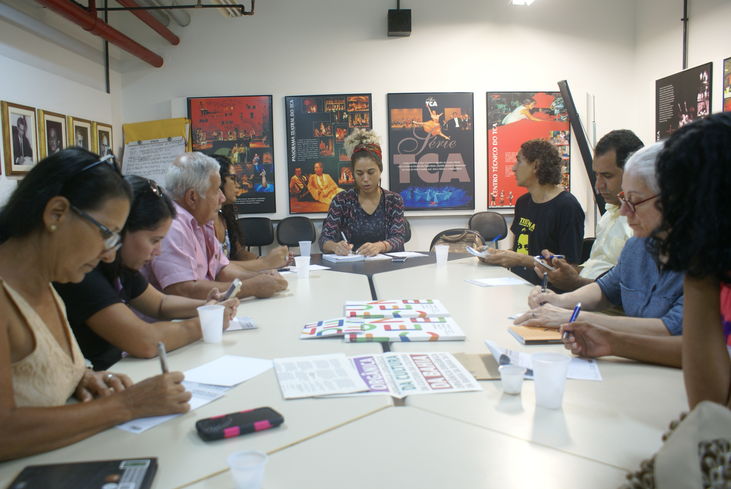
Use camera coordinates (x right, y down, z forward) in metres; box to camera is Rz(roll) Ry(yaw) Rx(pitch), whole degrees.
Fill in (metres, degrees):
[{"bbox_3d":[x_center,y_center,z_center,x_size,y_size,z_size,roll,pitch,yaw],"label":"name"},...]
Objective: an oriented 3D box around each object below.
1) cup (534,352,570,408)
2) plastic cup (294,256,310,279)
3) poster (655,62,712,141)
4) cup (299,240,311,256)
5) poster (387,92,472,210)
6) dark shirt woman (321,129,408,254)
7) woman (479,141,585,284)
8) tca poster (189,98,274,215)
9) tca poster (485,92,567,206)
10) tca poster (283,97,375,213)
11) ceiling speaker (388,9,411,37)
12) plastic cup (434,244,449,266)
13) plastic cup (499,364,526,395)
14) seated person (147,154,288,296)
[{"bbox_3d":[0.329,0.244,0.974,0.068,0.087,0.068,-1,6,0],"label":"cup"},{"bbox_3d":[-0.269,0.095,2.363,0.071,0.085,0.071,-1,7,-1],"label":"plastic cup"},{"bbox_3d":[2.541,-0.843,4.430,0.030,1.080,0.760,-1,6,0],"label":"poster"},{"bbox_3d":[-0.323,0.036,2.965,0.068,0.087,0.068,-1,6,0],"label":"cup"},{"bbox_3d":[0.616,-0.851,5.085,0.795,1.075,0.030,-1,7,-1],"label":"poster"},{"bbox_3d":[-0.004,0.051,3.345,0.520,1.440,0.680,-1,6,0],"label":"dark shirt woman"},{"bbox_3d":[0.803,0.148,2.722,0.700,1.330,0.520,-5,7,-26],"label":"woman"},{"bbox_3d":[-1.230,-0.816,5.050,0.795,1.075,0.030,-1,7,-1],"label":"tca poster"},{"bbox_3d":[1.526,-0.868,5.102,0.795,1.075,0.030,-1,7,-1],"label":"tca poster"},{"bbox_3d":[-0.321,-0.827,5.068,0.795,1.075,0.030,-1,7,-1],"label":"tca poster"},{"bbox_3d":[0.306,-1.982,4.925,0.210,0.220,0.170,-1,6,0],"label":"ceiling speaker"},{"bbox_3d":[0.370,0.050,2.632,0.071,0.085,0.071,-1,7,-1],"label":"plastic cup"},{"bbox_3d":[0.278,0.257,1.038,0.050,0.044,0.050,-1,6,0],"label":"plastic cup"},{"bbox_3d":[-0.564,0.289,2.064,0.640,1.270,0.520,0,6,16],"label":"seated person"}]

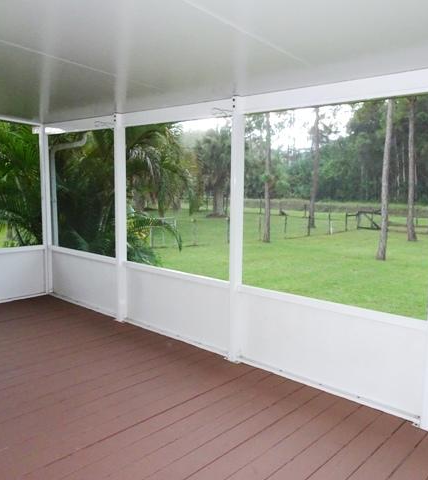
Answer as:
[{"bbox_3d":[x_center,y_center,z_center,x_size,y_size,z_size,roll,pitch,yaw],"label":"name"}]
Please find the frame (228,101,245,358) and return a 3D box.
[{"bbox_3d":[0.181,-0.057,3.534,0.051,2.087,0.102,7,9,42],"label":"frame"}]

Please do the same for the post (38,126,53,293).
[{"bbox_3d":[-2.134,-0.367,5.634,0.065,2.119,0.090,7,9,42],"label":"post"}]

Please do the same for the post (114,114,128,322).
[{"bbox_3d":[-0.951,-0.214,4.564,0.051,2.114,0.102,7,9,42],"label":"post"}]

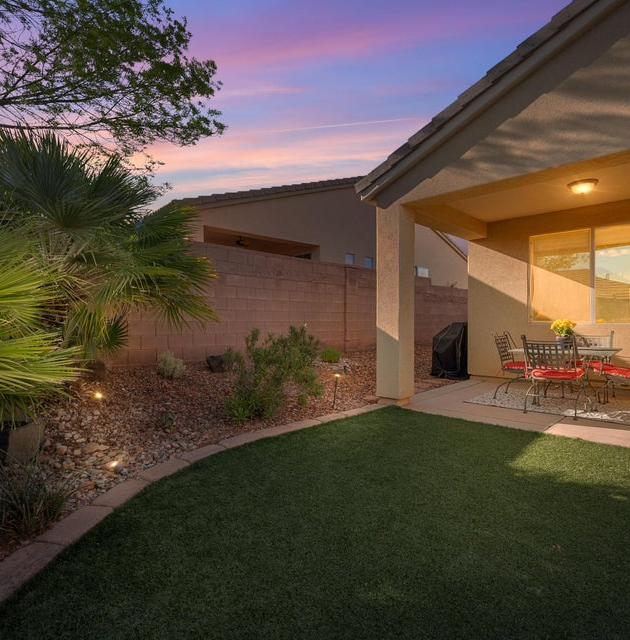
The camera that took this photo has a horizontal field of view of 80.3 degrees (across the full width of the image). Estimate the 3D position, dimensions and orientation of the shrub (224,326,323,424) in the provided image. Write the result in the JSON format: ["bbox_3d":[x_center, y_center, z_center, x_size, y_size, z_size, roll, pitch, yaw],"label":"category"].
[{"bbox_3d":[-0.455,0.530,4.100,1.080,0.940,1.000,0,0,0],"label":"shrub"}]

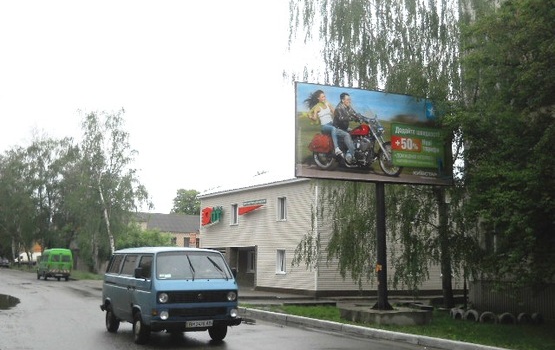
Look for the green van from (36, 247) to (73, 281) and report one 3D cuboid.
[{"bbox_3d":[-18.406,7.397,54.300,1.900,2.500,5.200,4,-8,-29],"label":"green van"}]

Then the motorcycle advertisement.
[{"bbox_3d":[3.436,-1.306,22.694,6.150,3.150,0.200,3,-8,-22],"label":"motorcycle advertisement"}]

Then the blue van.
[{"bbox_3d":[-2.438,2.531,14.317,1.850,1.950,4.570,4,-8,-26],"label":"blue van"}]

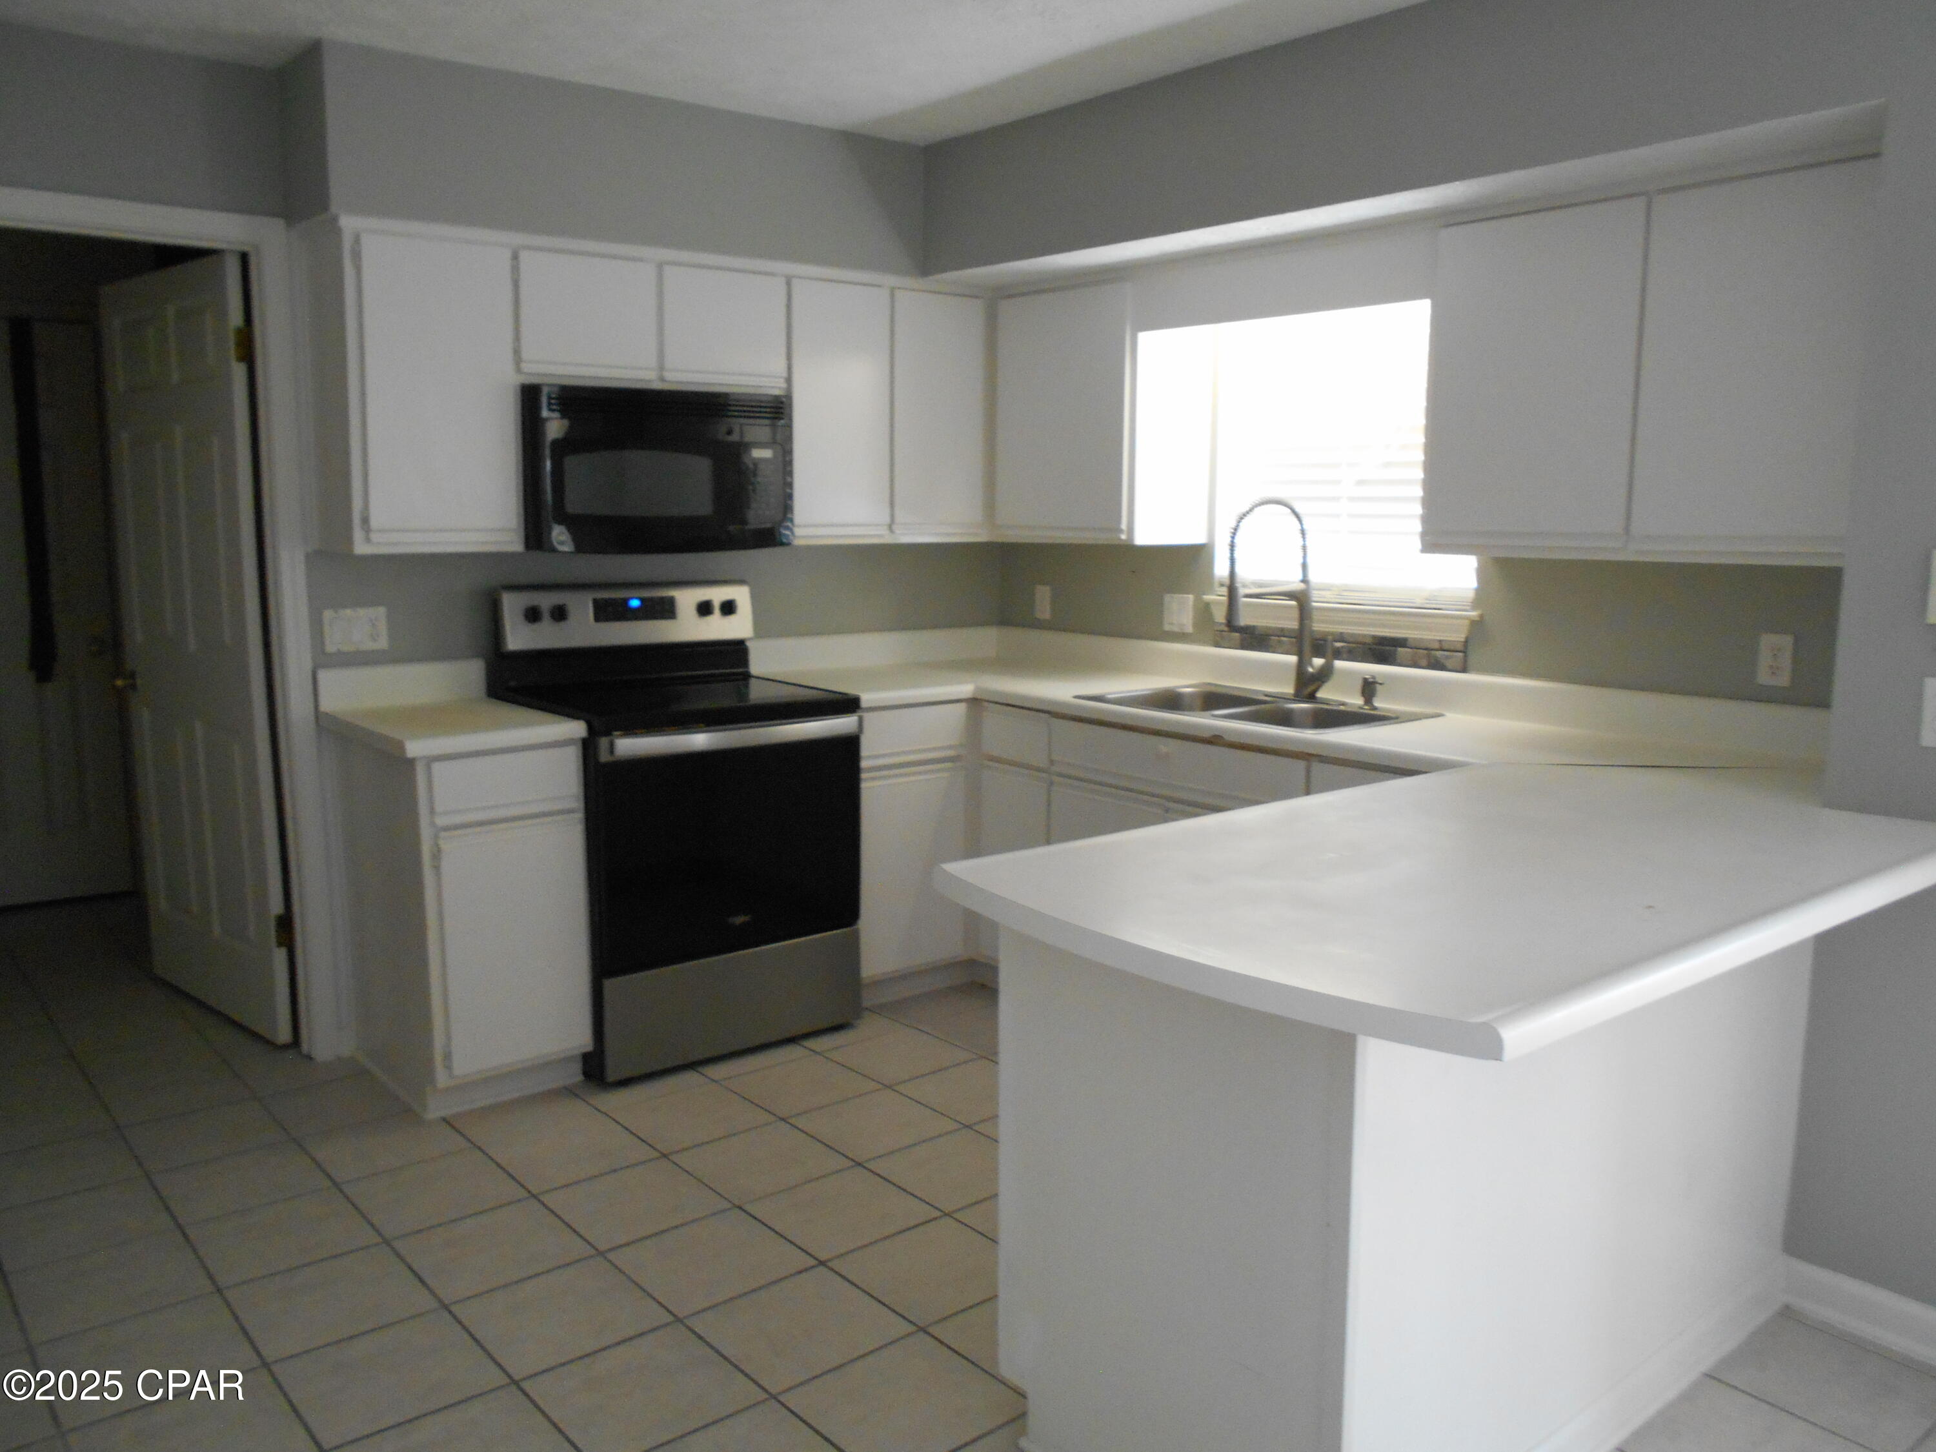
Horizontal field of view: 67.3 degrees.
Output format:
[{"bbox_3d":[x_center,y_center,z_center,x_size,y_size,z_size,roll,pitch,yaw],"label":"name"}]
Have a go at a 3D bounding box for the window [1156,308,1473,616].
[{"bbox_3d":[1.020,-0.754,4.032,0.100,0.815,0.910,-6,11,-40],"label":"window"}]

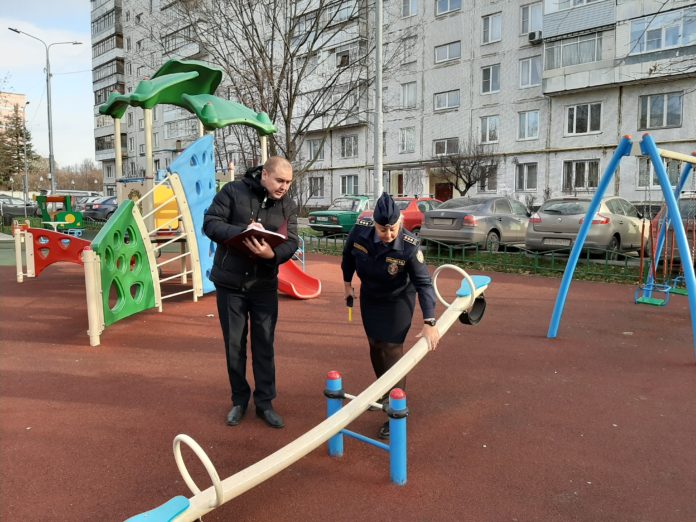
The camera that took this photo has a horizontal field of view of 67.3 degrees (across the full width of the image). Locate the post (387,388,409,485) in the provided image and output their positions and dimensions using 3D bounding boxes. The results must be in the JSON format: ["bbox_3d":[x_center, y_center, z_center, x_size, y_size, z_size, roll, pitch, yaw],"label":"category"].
[{"bbox_3d":[0.259,0.922,2.740,0.105,0.510,0.105,0,6,0],"label":"post"}]

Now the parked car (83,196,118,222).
[{"bbox_3d":[-12.475,-2.930,29.946,1.780,1.470,4.500,4,7,33],"label":"parked car"}]

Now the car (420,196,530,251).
[{"bbox_3d":[3.909,-1.039,14.501,4.380,1.470,1.720,-6,9,-45],"label":"car"}]

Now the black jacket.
[{"bbox_3d":[-0.632,-0.214,3.390,0.600,0.770,0.440,-3,7,-28],"label":"black jacket"}]

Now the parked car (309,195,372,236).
[{"bbox_3d":[0.454,-1.631,19.372,1.620,1.440,4.080,5,8,39],"label":"parked car"}]

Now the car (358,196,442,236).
[{"bbox_3d":[2.279,-1.358,17.308,1.670,1.440,4.250,6,8,43],"label":"car"}]

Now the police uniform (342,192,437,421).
[{"bbox_3d":[0.275,0.319,3.474,0.640,1.540,0.600,0,6,-3],"label":"police uniform"}]

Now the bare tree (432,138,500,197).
[{"bbox_3d":[5.900,-3.818,25.739,3.000,4.200,3.000,6,9,44],"label":"bare tree"}]

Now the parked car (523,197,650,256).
[{"bbox_3d":[6.064,-0.847,12.910,1.810,1.470,4.300,6,9,44],"label":"parked car"}]

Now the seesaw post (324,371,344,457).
[{"bbox_3d":[-0.079,0.887,3.040,0.105,0.500,0.105,0,6,0],"label":"seesaw post"}]

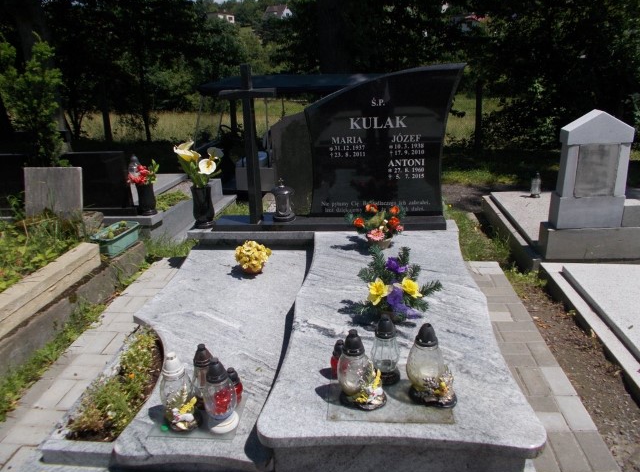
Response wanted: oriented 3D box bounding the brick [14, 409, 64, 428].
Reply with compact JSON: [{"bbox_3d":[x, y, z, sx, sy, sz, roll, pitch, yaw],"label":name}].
[{"bbox_3d":[-1.158,0.802,2.051,0.200,0.065,0.100,0,22,6],"label":"brick"}]

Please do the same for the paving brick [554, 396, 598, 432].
[{"bbox_3d":[1.055,0.761,2.005,0.098,0.060,0.198,0,22,6],"label":"paving brick"}]

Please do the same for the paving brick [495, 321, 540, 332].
[{"bbox_3d":[1.068,0.523,2.616,0.200,0.065,0.100,0,22,6],"label":"paving brick"}]

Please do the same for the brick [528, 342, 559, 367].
[{"bbox_3d":[1.095,0.616,2.380,0.100,0.065,0.200,0,22,6],"label":"brick"}]

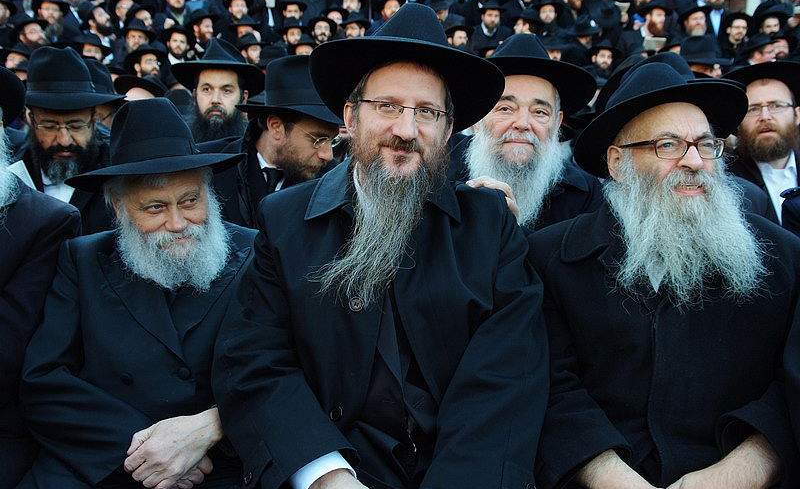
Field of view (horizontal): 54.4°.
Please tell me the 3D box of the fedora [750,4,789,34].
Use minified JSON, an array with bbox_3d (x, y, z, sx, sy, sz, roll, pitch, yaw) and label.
[{"bbox_3d":[3.526,-2.151,7.400,0.330,0.145,0.355,-1,-5,9],"label":"fedora"}]

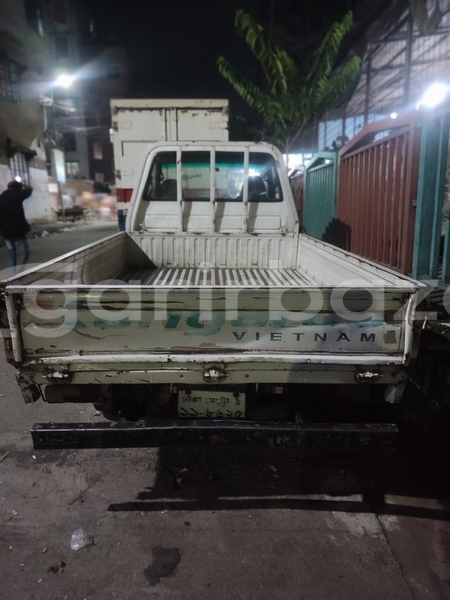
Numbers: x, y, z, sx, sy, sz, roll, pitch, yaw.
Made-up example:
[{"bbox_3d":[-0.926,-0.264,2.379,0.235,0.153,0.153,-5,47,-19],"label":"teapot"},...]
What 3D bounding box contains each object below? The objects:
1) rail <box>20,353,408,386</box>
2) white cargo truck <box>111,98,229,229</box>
[{"bbox_3d":[-0.045,0.276,1.768,1.550,0.120,0.080,0,13,-2],"label":"rail"},{"bbox_3d":[-0.991,-2.470,10.165,1.950,3.000,5.500,0,13,-2],"label":"white cargo truck"}]

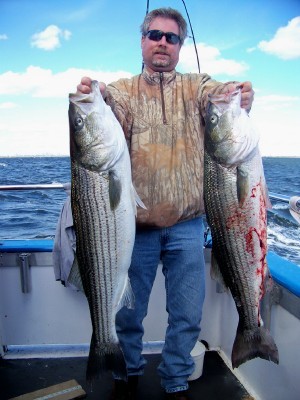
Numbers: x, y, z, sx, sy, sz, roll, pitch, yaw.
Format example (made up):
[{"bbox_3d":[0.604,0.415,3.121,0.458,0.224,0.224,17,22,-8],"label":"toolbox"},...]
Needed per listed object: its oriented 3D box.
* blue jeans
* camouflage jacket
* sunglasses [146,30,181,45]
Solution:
[{"bbox_3d":[0.045,0.469,1.910,0.430,0.890,0.330,0,6,5],"label":"blue jeans"},{"bbox_3d":[0.050,-0.212,1.690,0.490,0.650,0.440,0,6,3],"label":"camouflage jacket"},{"bbox_3d":[0.056,-0.655,1.700,0.142,0.048,0.130,10,14,-1],"label":"sunglasses"}]

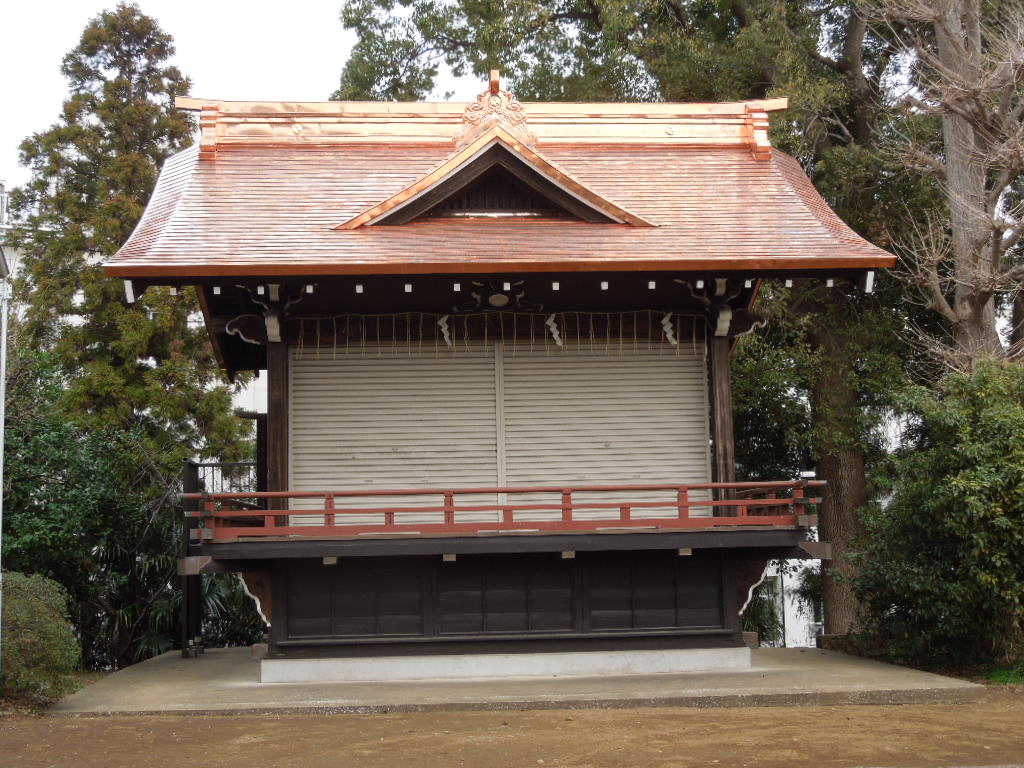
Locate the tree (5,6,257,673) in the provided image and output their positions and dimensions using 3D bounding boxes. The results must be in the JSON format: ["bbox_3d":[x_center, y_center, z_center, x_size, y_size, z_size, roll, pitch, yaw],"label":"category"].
[{"bbox_3d":[-5.780,-1.127,19.782,3.685,10.448,3.685,-1,-7,-4],"label":"tree"}]

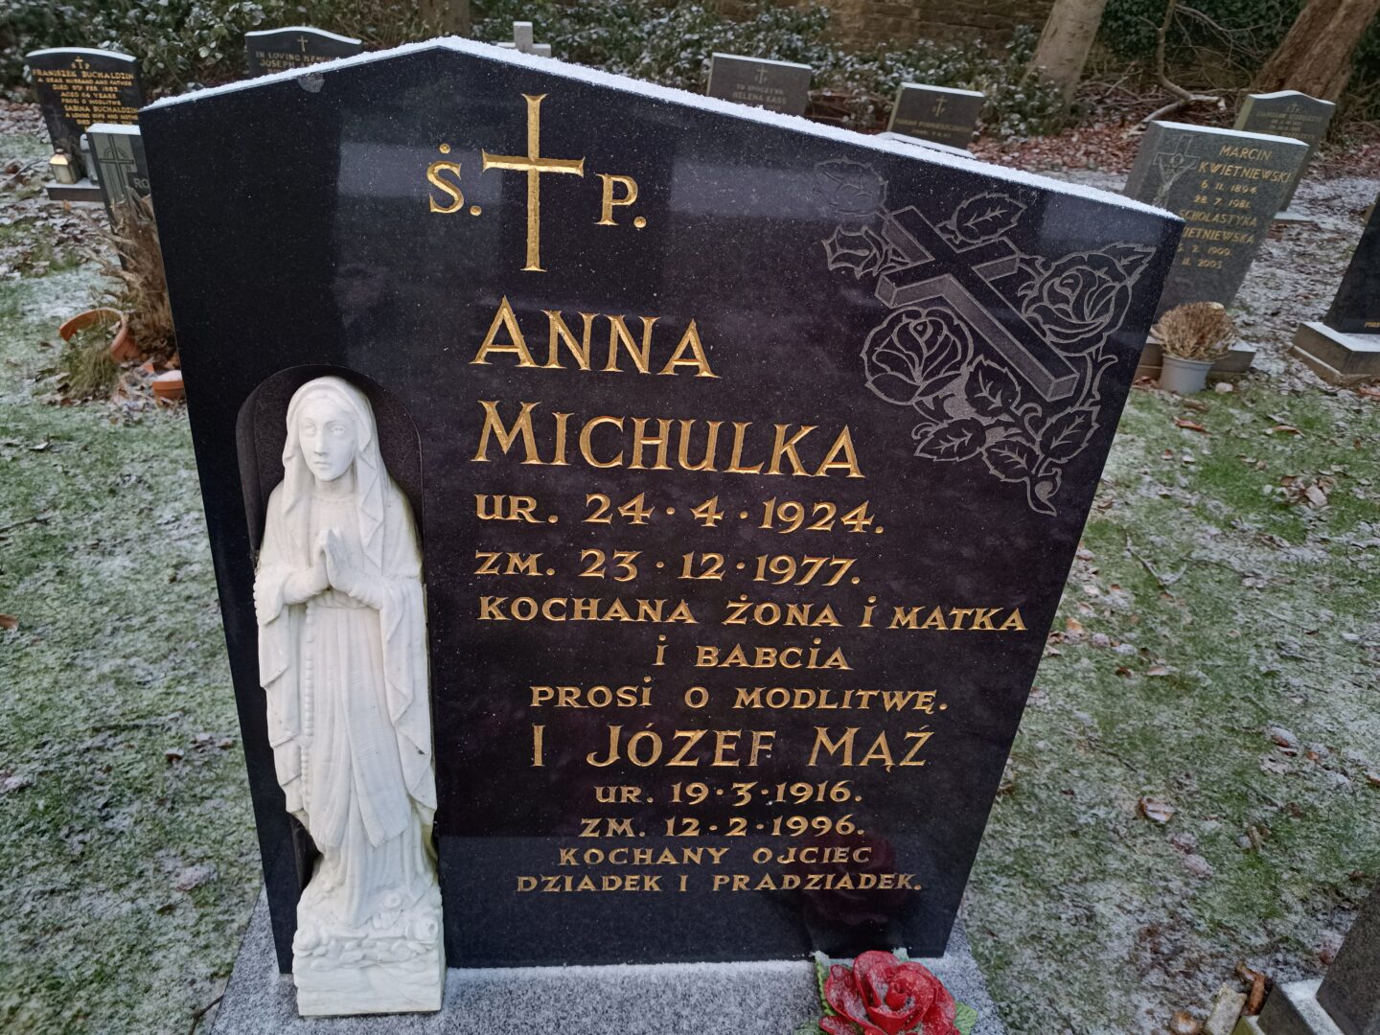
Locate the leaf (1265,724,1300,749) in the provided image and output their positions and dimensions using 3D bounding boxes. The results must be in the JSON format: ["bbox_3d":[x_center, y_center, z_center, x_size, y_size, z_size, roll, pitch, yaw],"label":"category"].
[{"bbox_3d":[1.026,0.381,1.664,0.051,0.016,0.058,-3,31,-17],"label":"leaf"}]

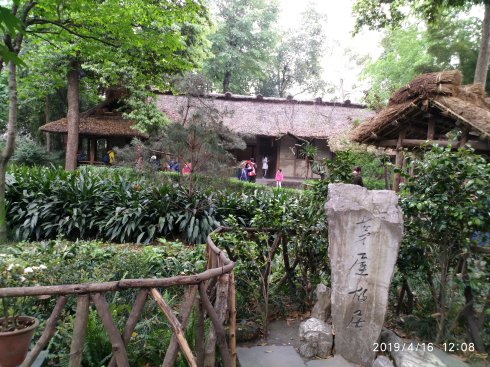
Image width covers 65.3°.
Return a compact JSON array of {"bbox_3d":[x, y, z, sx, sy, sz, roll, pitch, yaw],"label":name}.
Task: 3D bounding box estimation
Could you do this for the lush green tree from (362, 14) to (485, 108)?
[{"bbox_3d":[15.161,-6.866,33.000,9.500,13.800,8.500,2,3,0],"label":"lush green tree"}]

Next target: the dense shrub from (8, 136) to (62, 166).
[{"bbox_3d":[-10.420,-1.208,19.000,2.700,2.300,2.300,2,3,0],"label":"dense shrub"}]

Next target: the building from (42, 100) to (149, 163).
[{"bbox_3d":[-10.039,-3.069,26.000,6.600,5.300,6.200,2,3,-6],"label":"building"}]

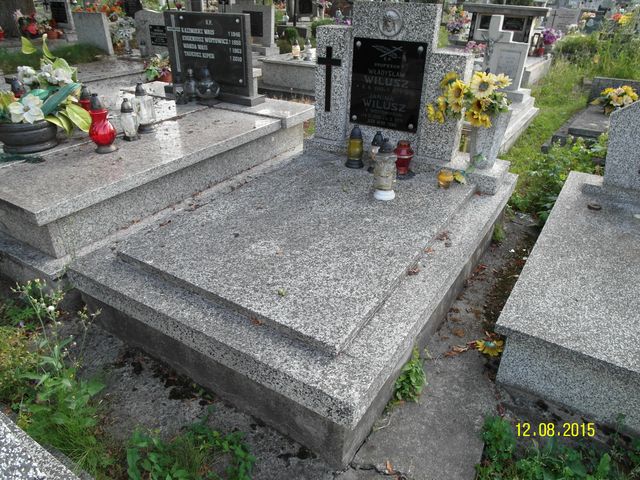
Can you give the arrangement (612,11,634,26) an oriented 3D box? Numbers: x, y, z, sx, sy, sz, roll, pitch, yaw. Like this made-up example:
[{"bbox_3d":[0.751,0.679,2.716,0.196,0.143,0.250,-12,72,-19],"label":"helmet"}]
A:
[{"bbox_3d":[5.045,-3.694,7.400,0.380,0.270,0.320,18,36,28],"label":"arrangement"}]

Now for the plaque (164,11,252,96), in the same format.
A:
[{"bbox_3d":[-0.840,-1.410,3.339,0.814,0.539,0.077,18,36,28],"label":"plaque"}]

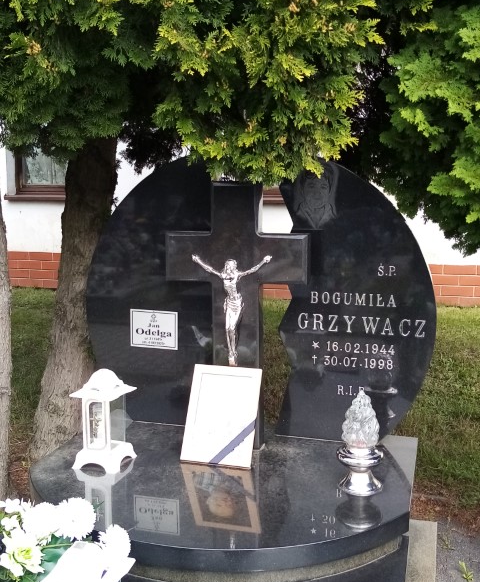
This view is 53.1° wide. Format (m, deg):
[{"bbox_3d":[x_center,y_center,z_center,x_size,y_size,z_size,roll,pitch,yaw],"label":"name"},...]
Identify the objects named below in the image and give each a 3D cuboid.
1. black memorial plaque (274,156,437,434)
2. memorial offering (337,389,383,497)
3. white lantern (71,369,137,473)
[{"bbox_3d":[0.404,0.048,1.686,0.526,0.980,0.100,2,10,10],"label":"black memorial plaque"},{"bbox_3d":[0.362,0.437,1.418,0.136,0.306,0.136,2,10,10],"label":"memorial offering"},{"bbox_3d":[-0.437,0.404,1.544,0.148,0.314,0.140,3,11,16],"label":"white lantern"}]

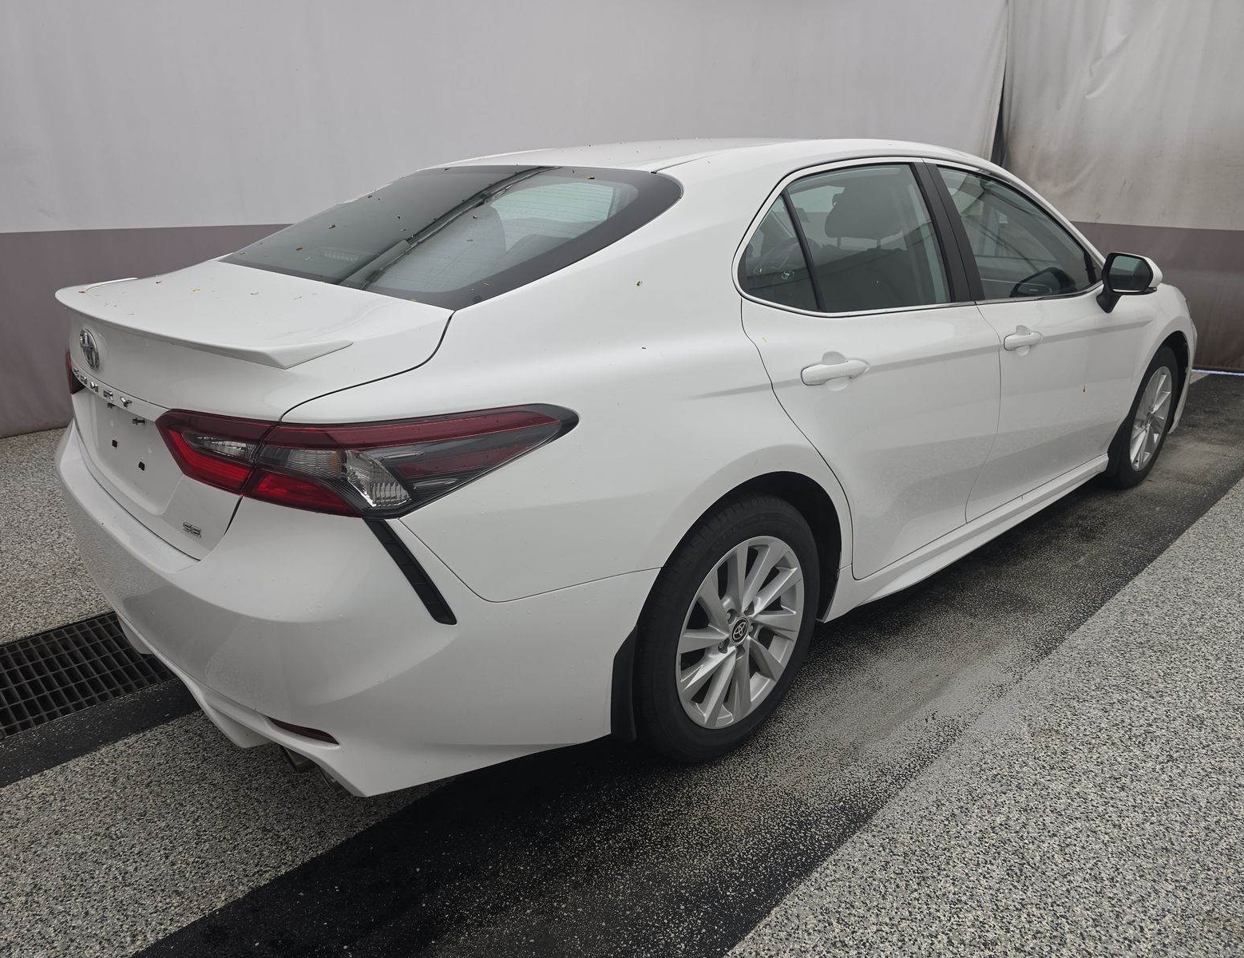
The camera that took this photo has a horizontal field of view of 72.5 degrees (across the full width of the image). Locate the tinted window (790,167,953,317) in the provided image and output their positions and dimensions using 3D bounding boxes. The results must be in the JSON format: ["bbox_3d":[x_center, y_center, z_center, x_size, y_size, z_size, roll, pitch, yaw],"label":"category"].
[{"bbox_3d":[0.659,-0.632,2.215,0.635,0.400,0.050,-17,4,-40],"label":"tinted window"}]

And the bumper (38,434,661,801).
[{"bbox_3d":[-0.825,0.123,2.112,0.810,0.610,1.820,-17,26,-40],"label":"bumper"}]

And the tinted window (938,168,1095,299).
[{"bbox_3d":[1.331,-0.809,2.799,0.930,0.440,0.070,-17,4,-40],"label":"tinted window"}]

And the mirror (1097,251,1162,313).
[{"bbox_3d":[1.770,-0.679,2.963,0.170,0.200,0.210,-17,26,-40],"label":"mirror"}]

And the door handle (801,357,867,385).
[{"bbox_3d":[0.484,-0.243,1.929,0.255,0.057,0.050,-17,26,-40],"label":"door handle"}]

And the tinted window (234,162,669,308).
[{"bbox_3d":[-0.489,-0.659,2.158,0.760,0.095,1.250,-37,37,-29],"label":"tinted window"}]

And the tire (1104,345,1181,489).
[{"bbox_3d":[2.305,-0.290,3.860,0.660,0.660,0.220,-17,26,-40],"label":"tire"}]

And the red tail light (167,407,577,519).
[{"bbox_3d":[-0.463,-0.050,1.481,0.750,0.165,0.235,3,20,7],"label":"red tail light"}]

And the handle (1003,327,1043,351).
[{"bbox_3d":[1.219,-0.416,2.579,0.255,0.055,0.050,-17,26,-40],"label":"handle"}]

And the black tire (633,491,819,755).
[{"bbox_3d":[0.224,0.337,2.056,0.660,0.660,0.220,-17,26,-40],"label":"black tire"}]

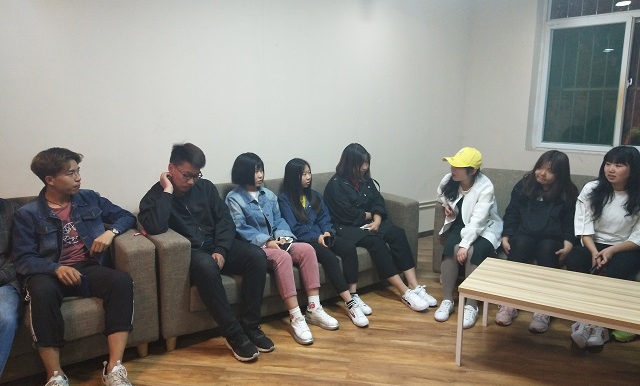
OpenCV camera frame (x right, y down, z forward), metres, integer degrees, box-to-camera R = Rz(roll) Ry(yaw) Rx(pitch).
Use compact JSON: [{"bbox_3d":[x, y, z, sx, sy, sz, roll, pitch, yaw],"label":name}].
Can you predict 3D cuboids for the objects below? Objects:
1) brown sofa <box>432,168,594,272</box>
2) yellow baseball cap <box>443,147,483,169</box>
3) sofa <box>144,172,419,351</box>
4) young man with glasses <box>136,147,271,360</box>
[{"bbox_3d":[1.926,0.349,3.432,2.000,0.780,0.780,7,12,35],"label":"brown sofa"},{"bbox_3d":[0.968,-0.234,3.255,0.270,0.140,0.180,8,11,14],"label":"yellow baseball cap"},{"bbox_3d":[-0.243,0.327,3.482,2.060,0.770,0.770,-7,12,-37],"label":"sofa"},{"bbox_3d":[-0.623,0.282,2.740,0.640,1.100,0.880,-5,11,-32],"label":"young man with glasses"}]

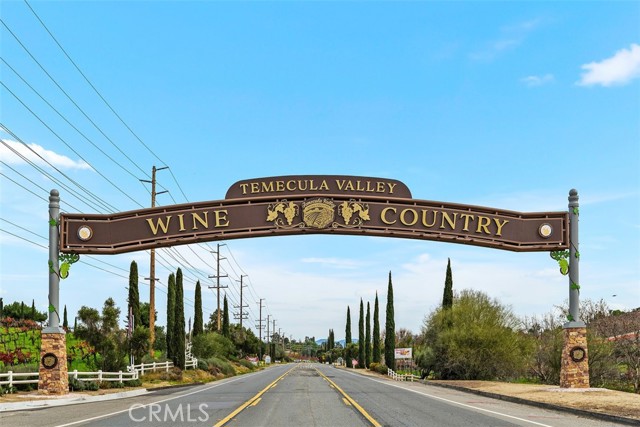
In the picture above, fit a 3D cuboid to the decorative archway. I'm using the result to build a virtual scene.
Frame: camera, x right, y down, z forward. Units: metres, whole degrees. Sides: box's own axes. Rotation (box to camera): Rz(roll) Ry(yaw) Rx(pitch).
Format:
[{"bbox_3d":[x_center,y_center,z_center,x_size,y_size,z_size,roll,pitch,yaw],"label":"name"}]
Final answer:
[{"bbox_3d":[-0.142,2.826,25.300,21.700,8.500,1.250,0,-3,-3],"label":"decorative archway"}]

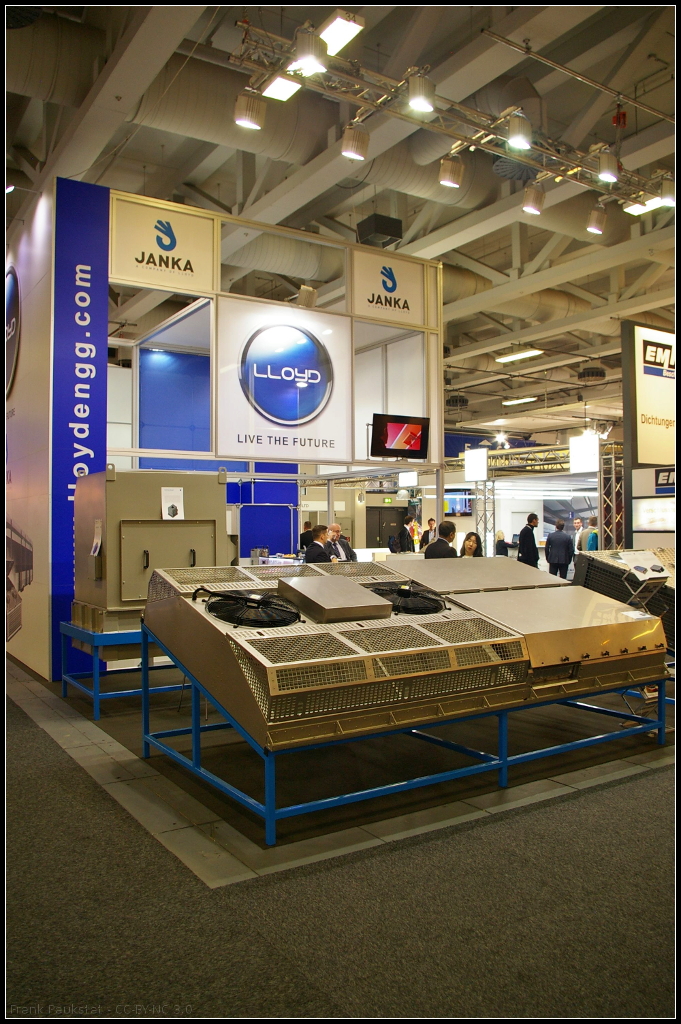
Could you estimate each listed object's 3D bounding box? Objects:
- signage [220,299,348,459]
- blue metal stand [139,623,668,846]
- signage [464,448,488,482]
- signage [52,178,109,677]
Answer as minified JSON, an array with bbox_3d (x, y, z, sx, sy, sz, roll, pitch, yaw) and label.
[{"bbox_3d":[-0.689,-1.664,9.933,1.954,1.989,0.050,1,-2,-31],"label":"signage"},{"bbox_3d":[0.452,1.192,5.272,3.124,0.889,1.830,1,-2,-33],"label":"blue metal stand"},{"bbox_3d":[2.694,-0.921,15.200,0.090,0.640,0.650,1,-2,-32],"label":"signage"},{"bbox_3d":[-2.774,-0.895,8.217,0.573,5.321,0.060,1,-2,-32],"label":"signage"}]

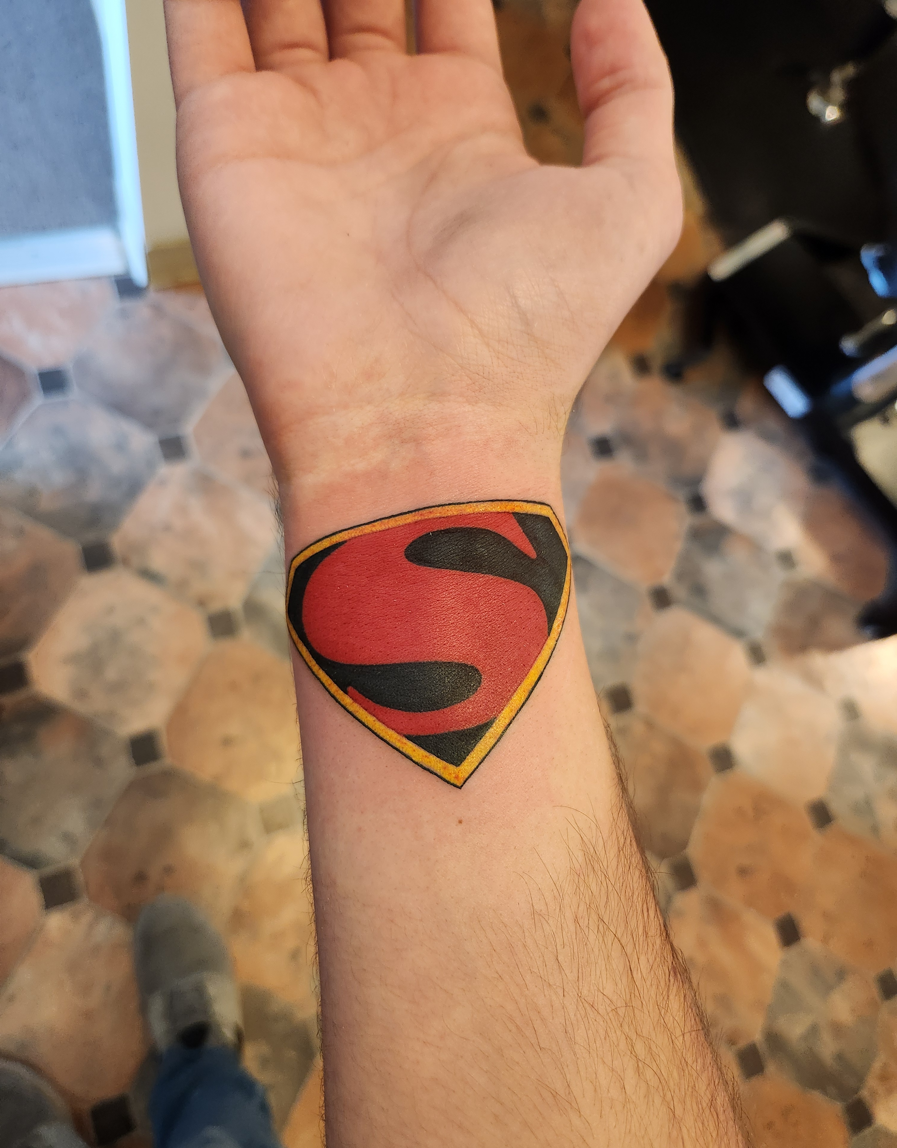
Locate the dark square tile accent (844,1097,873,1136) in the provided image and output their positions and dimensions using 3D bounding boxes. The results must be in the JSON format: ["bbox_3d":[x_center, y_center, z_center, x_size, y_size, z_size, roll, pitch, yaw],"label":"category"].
[{"bbox_3d":[0.648,0.865,1.262,0.041,0.010,0.041,-15,79,-19],"label":"dark square tile accent"}]

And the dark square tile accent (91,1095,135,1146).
[{"bbox_3d":[-0.411,0.668,0.972,0.040,0.010,0.040,-15,79,-19],"label":"dark square tile accent"}]

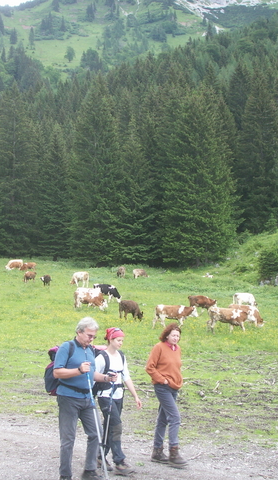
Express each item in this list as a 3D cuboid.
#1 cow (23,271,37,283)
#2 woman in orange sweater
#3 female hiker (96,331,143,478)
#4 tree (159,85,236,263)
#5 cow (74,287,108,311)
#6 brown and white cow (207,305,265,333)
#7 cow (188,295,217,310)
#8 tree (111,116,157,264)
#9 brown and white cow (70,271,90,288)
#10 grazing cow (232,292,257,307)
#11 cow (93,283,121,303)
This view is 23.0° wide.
[{"bbox_3d":[-11.895,4.111,75.000,0.650,1.300,2.000,-2,-3,41],"label":"cow"},{"bbox_3d":[0.318,1.790,7.900,0.430,1.650,0.500,-1,-3,30],"label":"woman in orange sweater"},{"bbox_3d":[-0.247,1.847,7.850,0.520,1.690,0.520,1,1,38],"label":"female hiker"},{"bbox_3d":[7.782,-8.580,91.000,10.600,24.000,10.600,0,-2,0],"label":"tree"},{"bbox_3d":[-2.807,3.421,40.000,2.200,1.400,0.750,0,1,28],"label":"cow"},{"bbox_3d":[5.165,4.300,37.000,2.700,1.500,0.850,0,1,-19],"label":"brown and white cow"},{"bbox_3d":[4.116,4.181,44.000,2.100,1.400,0.750,0,1,15],"label":"cow"},{"bbox_3d":[-0.605,-6.657,92.000,7.000,19.800,7.000,0,-2,0],"label":"tree"},{"bbox_3d":[-4.846,3.274,56.000,2.000,1.400,0.700,1,1,41],"label":"brown and white cow"},{"bbox_3d":[8.945,5.087,58.000,2.100,1.220,0.650,1,-3,-17],"label":"grazing cow"},{"bbox_3d":[-2.288,3.949,50.500,2.150,1.300,0.670,-1,-3,30],"label":"cow"}]

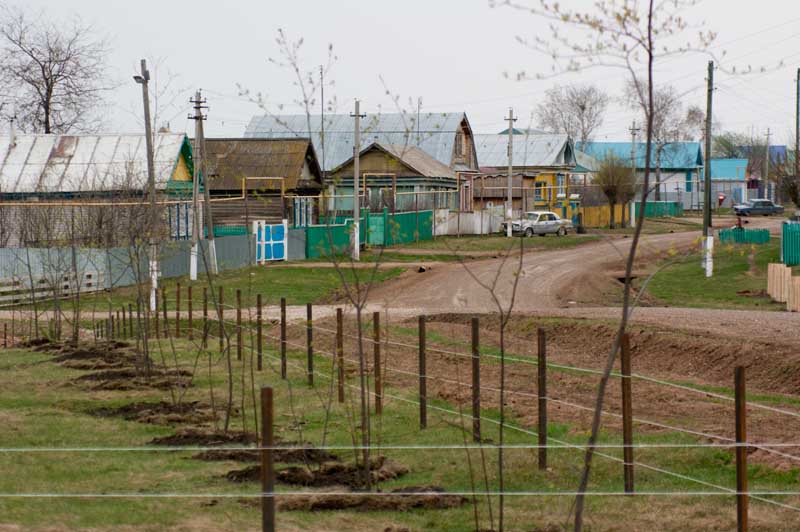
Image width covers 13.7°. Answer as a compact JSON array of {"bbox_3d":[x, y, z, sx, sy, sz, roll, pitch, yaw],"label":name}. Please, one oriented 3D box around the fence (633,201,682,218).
[{"bbox_3d":[20.064,-4.370,259.000,3.600,1.244,0.100,0,0,14],"label":"fence"}]

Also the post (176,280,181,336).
[{"bbox_3d":[-4.323,0.878,65.000,0.070,1.100,0.070,0,1,0],"label":"post"}]

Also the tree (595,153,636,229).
[{"bbox_3d":[15.076,-5.268,233.000,2.950,5.317,2.800,0,0,0],"label":"tree"}]

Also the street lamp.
[{"bbox_3d":[-7.718,-2.481,102.000,0.600,7.750,0.400,-1,1,30],"label":"street lamp"}]

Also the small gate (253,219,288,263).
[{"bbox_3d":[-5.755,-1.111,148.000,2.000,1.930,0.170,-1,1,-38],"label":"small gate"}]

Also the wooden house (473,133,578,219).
[{"bbox_3d":[7.305,-5.556,219.113,7.200,6.185,6.400,0,0,17],"label":"wooden house"}]

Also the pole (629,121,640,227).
[{"bbox_3d":[16.920,-6.615,240.000,0.780,7.638,0.240,0,0,14],"label":"pole"}]

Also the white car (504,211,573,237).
[{"bbox_3d":[7.922,-2.402,190.500,1.800,1.470,4.700,1,1,37],"label":"white car"}]

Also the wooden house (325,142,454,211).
[{"bbox_3d":[-0.208,-4.360,191.995,5.700,5.479,8.900,0,0,14],"label":"wooden house"}]

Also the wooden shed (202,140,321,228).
[{"bbox_3d":[-7.332,-3.560,166.075,5.900,5.517,4.900,0,0,14],"label":"wooden shed"}]

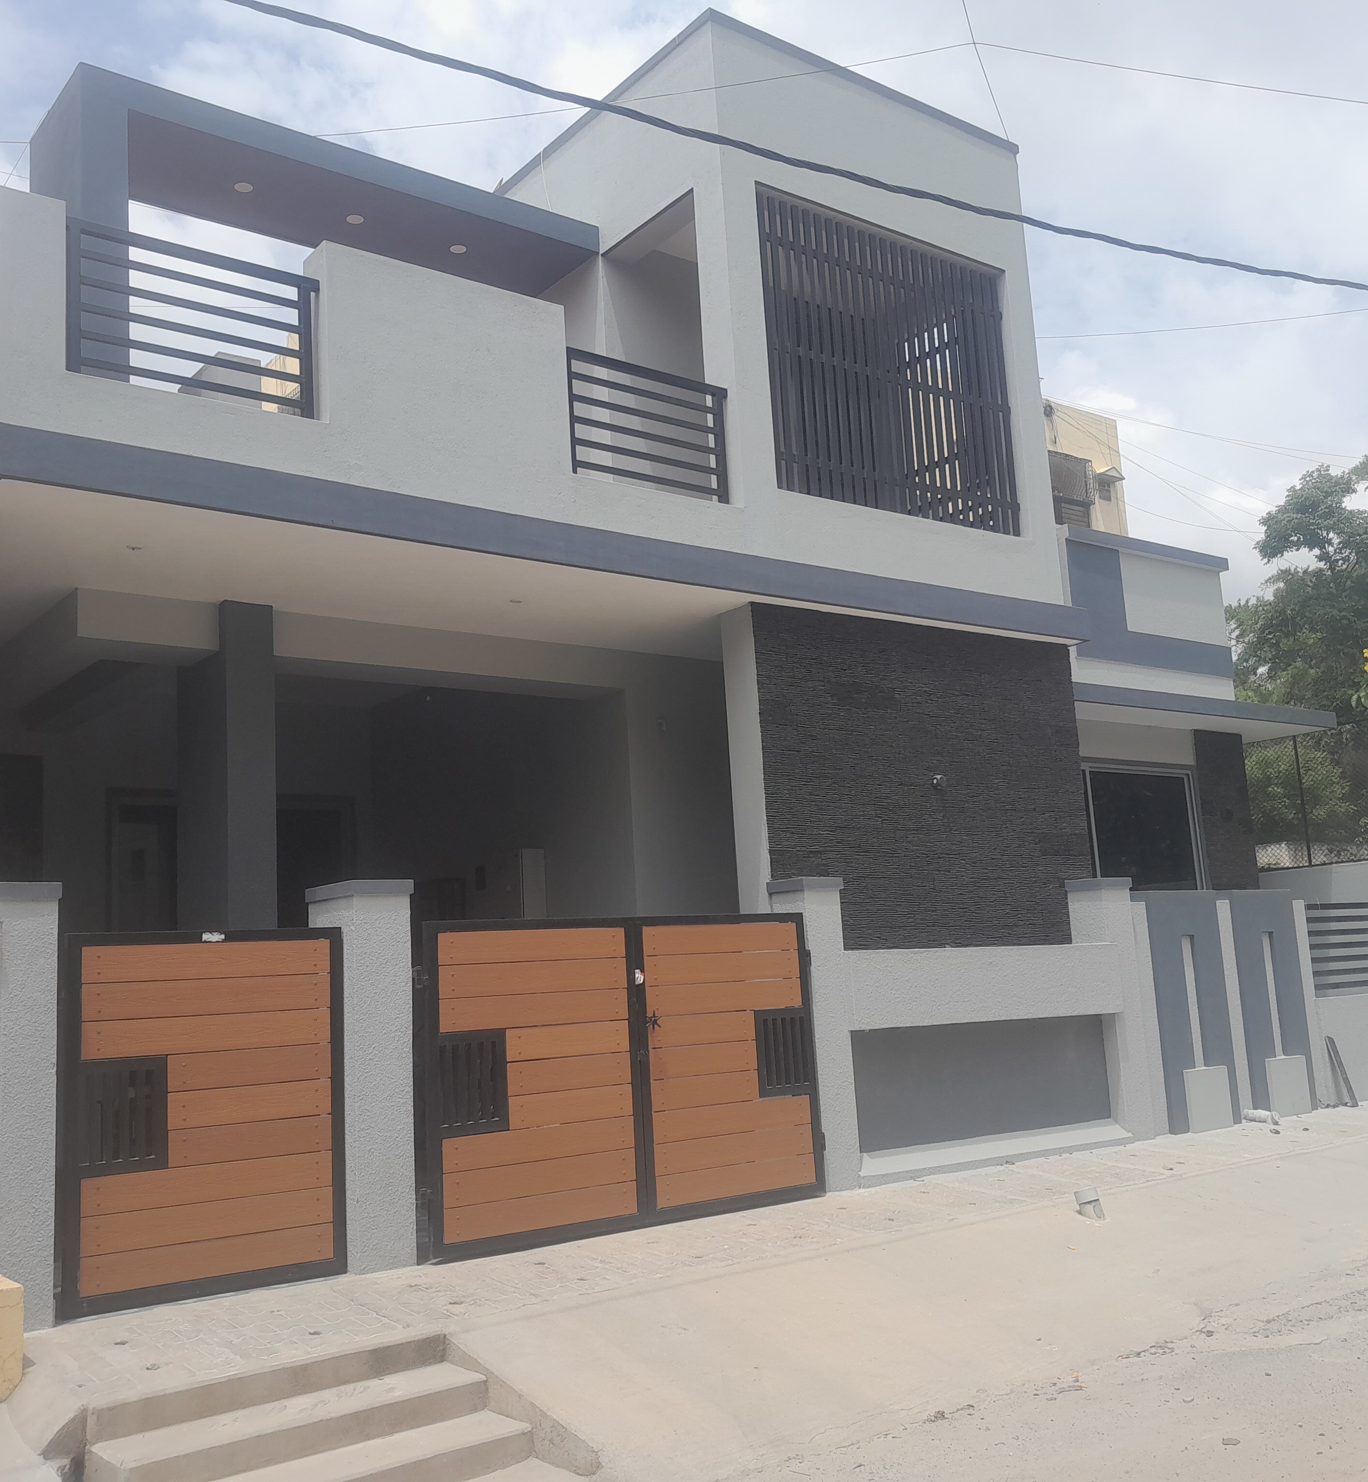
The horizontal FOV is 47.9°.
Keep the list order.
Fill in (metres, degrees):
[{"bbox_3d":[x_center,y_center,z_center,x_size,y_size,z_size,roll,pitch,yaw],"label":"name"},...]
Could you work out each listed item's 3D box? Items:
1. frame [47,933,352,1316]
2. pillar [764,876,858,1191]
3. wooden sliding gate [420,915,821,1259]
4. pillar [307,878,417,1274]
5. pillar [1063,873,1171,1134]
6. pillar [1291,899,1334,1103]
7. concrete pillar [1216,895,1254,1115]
[{"bbox_3d":[-1.960,1.530,6.369,1.230,1.470,0.070,4,-12,-38],"label":"frame"},{"bbox_3d":[0.711,1.617,8.514,0.320,1.690,0.340,4,-12,-38],"label":"pillar"},{"bbox_3d":[-0.237,1.618,7.587,2.390,1.495,0.070,4,-12,-38],"label":"wooden sliding gate"},{"bbox_3d":[-1.455,1.497,6.990,0.325,1.690,0.500,4,-12,-38],"label":"pillar"},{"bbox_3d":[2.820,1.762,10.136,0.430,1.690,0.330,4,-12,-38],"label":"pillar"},{"bbox_3d":[4.660,1.966,11.513,0.180,1.525,0.170,4,-12,-38],"label":"pillar"},{"bbox_3d":[3.879,1.903,10.907,0.180,1.540,0.170,4,-12,-38],"label":"concrete pillar"}]

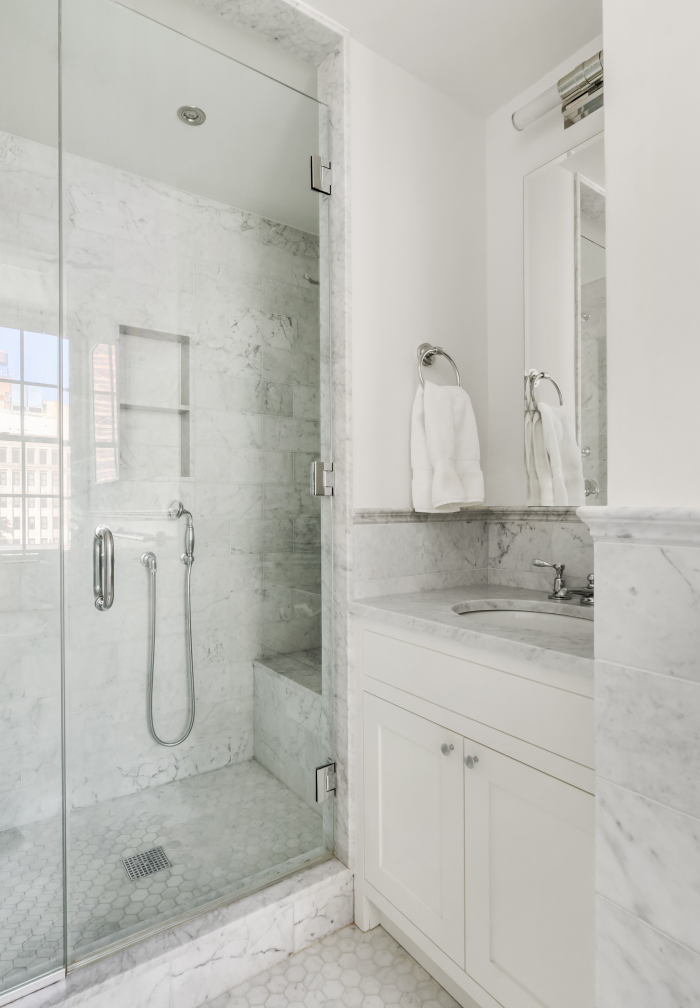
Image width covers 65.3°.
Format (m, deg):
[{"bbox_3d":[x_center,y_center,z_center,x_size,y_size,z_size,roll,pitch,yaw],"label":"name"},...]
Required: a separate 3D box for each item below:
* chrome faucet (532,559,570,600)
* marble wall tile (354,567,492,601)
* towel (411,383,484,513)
[{"bbox_3d":[0.564,0.210,1.530,0.064,0.100,0.120,0,0,-36],"label":"chrome faucet"},{"bbox_3d":[0.225,0.234,1.620,0.550,0.052,0.012,0,0,-36],"label":"marble wall tile"},{"bbox_3d":[0.279,-0.160,1.570,0.210,0.370,0.105,0,0,-36],"label":"towel"}]

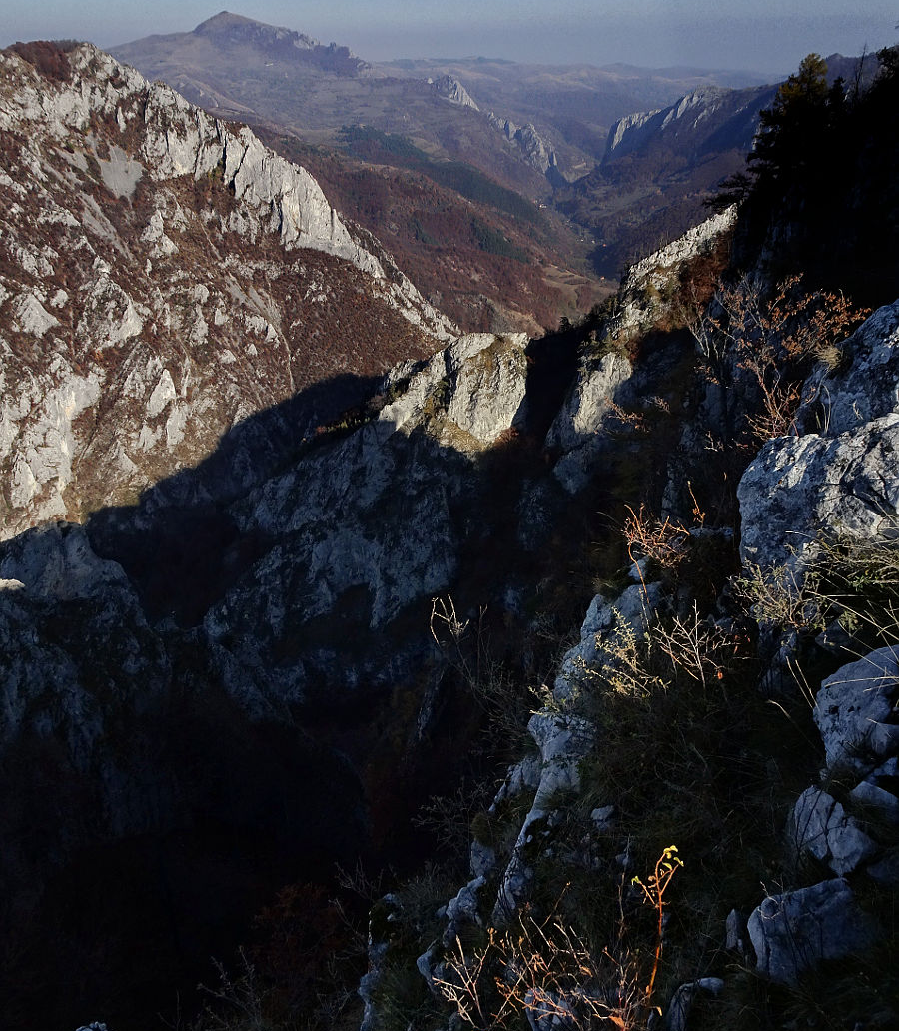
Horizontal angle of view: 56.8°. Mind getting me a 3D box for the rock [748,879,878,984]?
[{"bbox_3d":[1.016,1.170,2.350,0.330,0.220,0.220,-7,30,-13],"label":"rock"}]

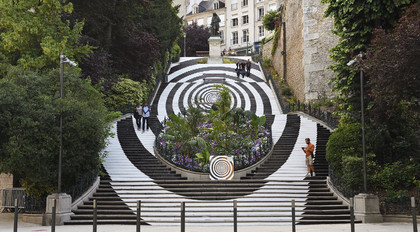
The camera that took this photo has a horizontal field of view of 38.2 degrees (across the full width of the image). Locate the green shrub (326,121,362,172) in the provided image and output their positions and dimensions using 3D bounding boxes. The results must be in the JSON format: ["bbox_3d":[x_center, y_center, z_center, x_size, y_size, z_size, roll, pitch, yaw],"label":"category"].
[{"bbox_3d":[6.428,1.524,28.989,1.720,2.388,1.900,0,-6,0],"label":"green shrub"}]

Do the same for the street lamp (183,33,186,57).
[{"bbox_3d":[-3.485,-9.650,83.888,0.429,3.726,0.420,0,-6,0],"label":"street lamp"}]

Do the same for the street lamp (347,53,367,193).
[{"bbox_3d":[5.173,0.216,21.412,0.680,4.950,0.350,-2,-6,17],"label":"street lamp"}]

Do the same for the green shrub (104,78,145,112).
[{"bbox_3d":[-5.718,-1.390,41.048,2.842,2.320,2.500,0,-6,0],"label":"green shrub"}]

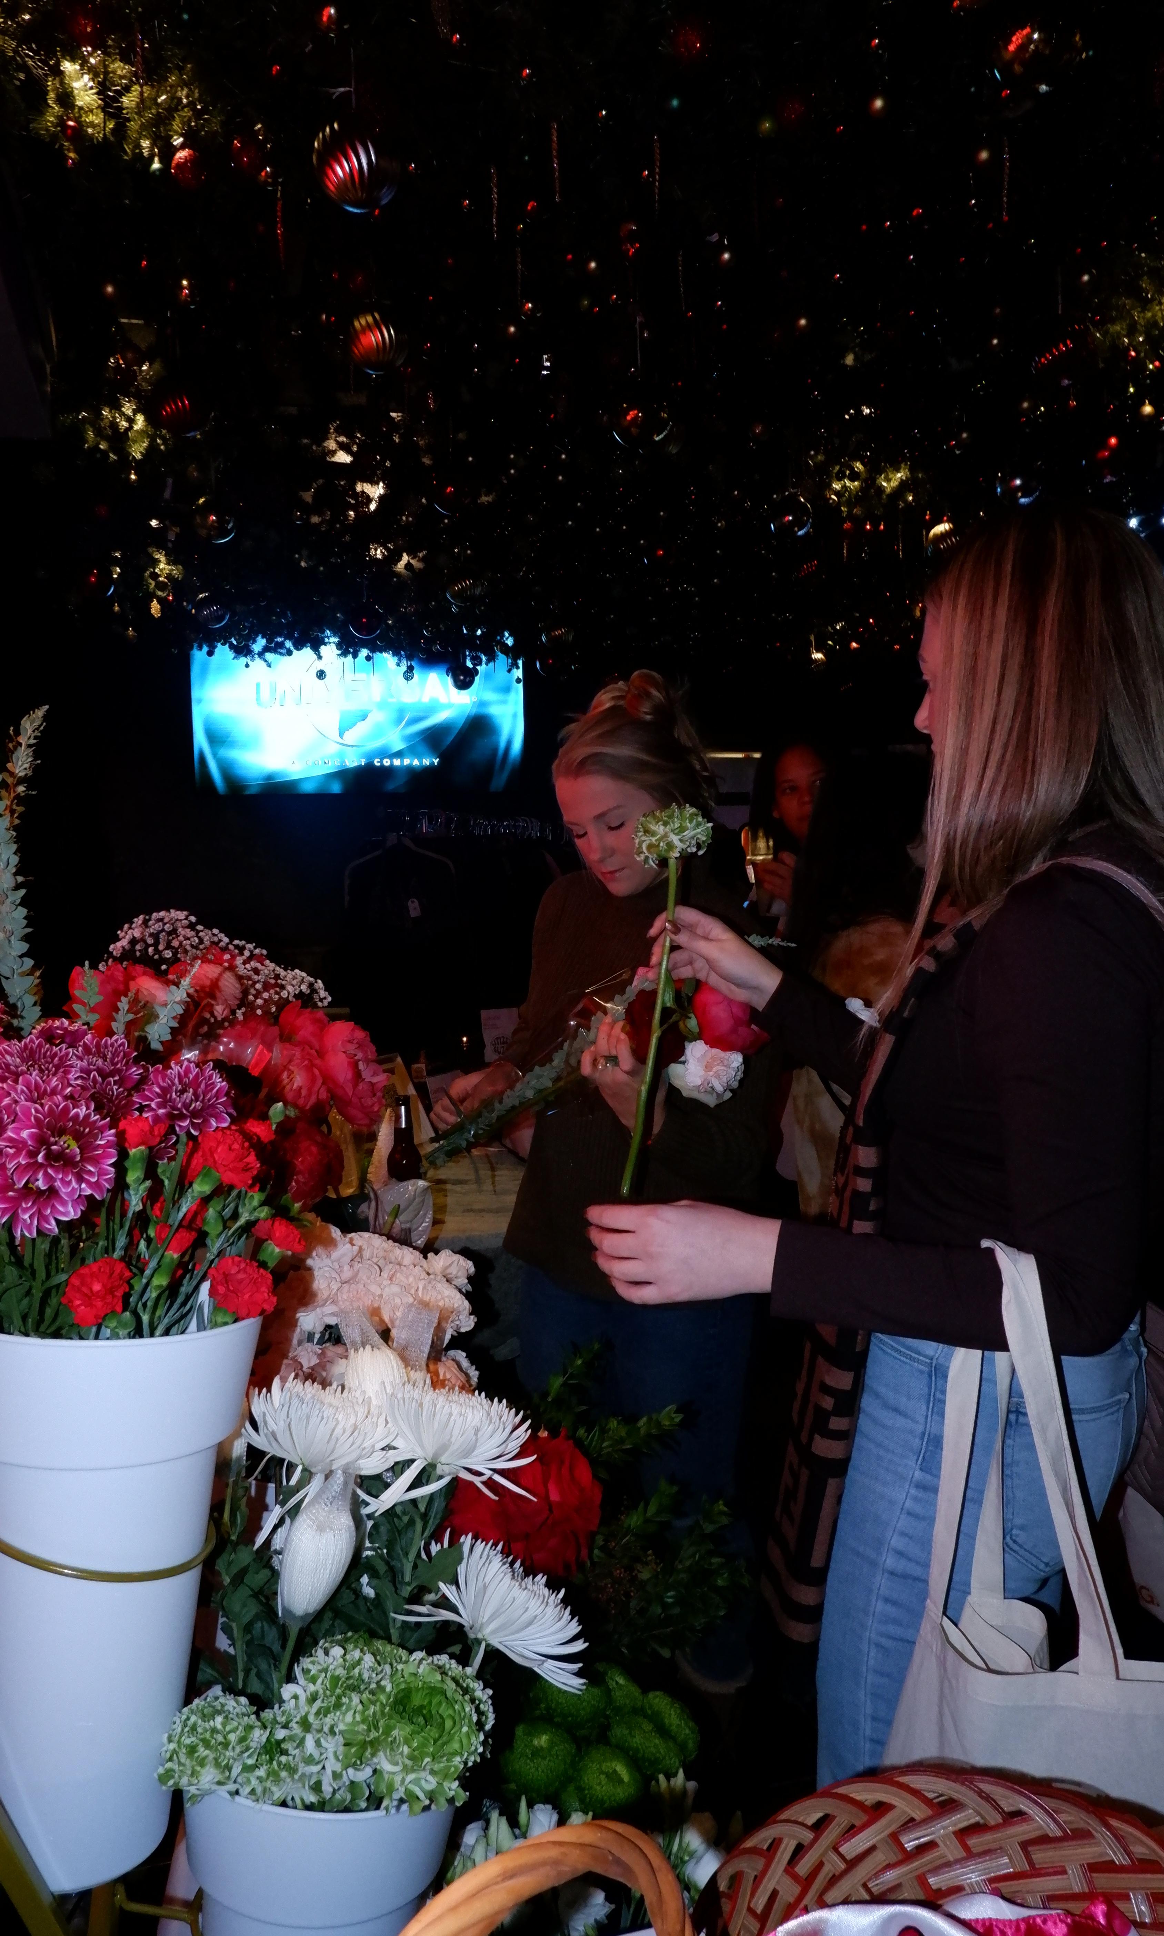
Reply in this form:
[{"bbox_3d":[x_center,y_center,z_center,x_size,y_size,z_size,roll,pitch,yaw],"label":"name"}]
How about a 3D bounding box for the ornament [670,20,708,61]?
[{"bbox_3d":[0.159,-1.376,1.870,0.060,0.063,0.060,-1,7,0],"label":"ornament"}]

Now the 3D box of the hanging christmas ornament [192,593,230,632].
[{"bbox_3d":[-0.878,-0.849,3.000,0.090,0.095,0.090,-1,7,0],"label":"hanging christmas ornament"}]

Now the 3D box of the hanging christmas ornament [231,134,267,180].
[{"bbox_3d":[-0.528,-1.288,2.000,0.060,0.065,0.060,-1,7,0],"label":"hanging christmas ornament"}]

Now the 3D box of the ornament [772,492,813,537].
[{"bbox_3d":[0.450,-0.972,2.700,0.090,0.095,0.090,-1,7,0],"label":"ornament"}]

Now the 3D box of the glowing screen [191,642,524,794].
[{"bbox_3d":[-0.813,-0.976,4.595,1.200,0.680,0.060,-3,8,-11],"label":"glowing screen"}]

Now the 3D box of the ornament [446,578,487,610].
[{"bbox_3d":[-0.255,-0.841,2.800,0.090,0.090,0.090,-1,7,0],"label":"ornament"}]

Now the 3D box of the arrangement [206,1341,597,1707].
[{"bbox_3d":[-0.139,0.438,0.990,0.290,0.290,0.260,-1,7,0],"label":"arrangement"}]

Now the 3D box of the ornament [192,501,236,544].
[{"bbox_3d":[-0.785,-0.956,2.700,0.090,0.095,0.090,-1,7,0],"label":"ornament"}]

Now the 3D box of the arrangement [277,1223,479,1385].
[{"bbox_3d":[-0.207,0.345,1.280,0.210,0.190,0.200,-1,7,0],"label":"arrangement"}]

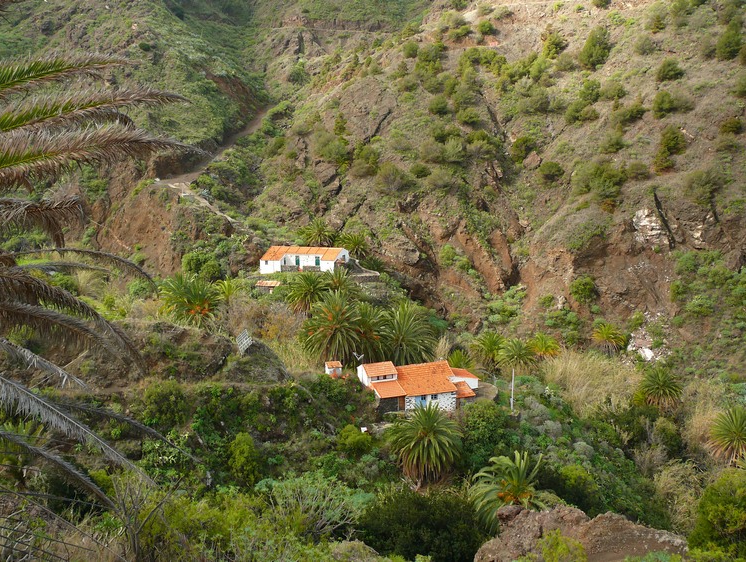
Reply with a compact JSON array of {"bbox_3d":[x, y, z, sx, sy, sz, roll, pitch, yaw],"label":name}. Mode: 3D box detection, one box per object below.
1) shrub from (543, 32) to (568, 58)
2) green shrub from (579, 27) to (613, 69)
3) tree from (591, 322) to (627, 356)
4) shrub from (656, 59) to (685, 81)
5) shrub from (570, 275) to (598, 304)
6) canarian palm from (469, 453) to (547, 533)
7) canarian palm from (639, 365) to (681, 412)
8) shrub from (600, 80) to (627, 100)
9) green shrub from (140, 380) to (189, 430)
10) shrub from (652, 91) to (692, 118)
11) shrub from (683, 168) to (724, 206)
[{"bbox_3d":[43.000,-55.730,178.630,6.130,6.300,5.820,3,14,13],"label":"shrub"},{"bbox_3d":[51.310,-53.850,174.830,7.840,9.260,7.450,4,14,15],"label":"green shrub"},{"bbox_3d":[36.690,9.110,118.100,5.610,5.250,5.610,4,14,18],"label":"tree"},{"bbox_3d":[73.776,-52.450,188.000,6.600,5.300,6.400,0,13,0],"label":"shrub"},{"bbox_3d":[41.290,1.660,148.000,5.300,5.680,4.770,0,12,0],"label":"shrub"},{"bbox_3d":[13.484,21.203,76.000,7.300,7.700,7.200,0,13,0],"label":"canarian palm"},{"bbox_3d":[40.578,15.314,107.000,6.200,6.300,6.200,4,12,20],"label":"canarian palm"},{"bbox_3d":[61.860,-49.000,195.000,6.490,4.990,5.840,0,12,0],"label":"shrub"},{"bbox_3d":[-23.210,13.920,84.790,5.590,5.550,5.310,-4,14,-16],"label":"green shrub"},{"bbox_3d":[65.186,-38.415,165.000,8.500,5.800,7.200,5,12,21],"label":"shrub"},{"bbox_3d":[67.573,-19.117,155.000,8.200,7.200,7.800,0,13,0],"label":"shrub"}]

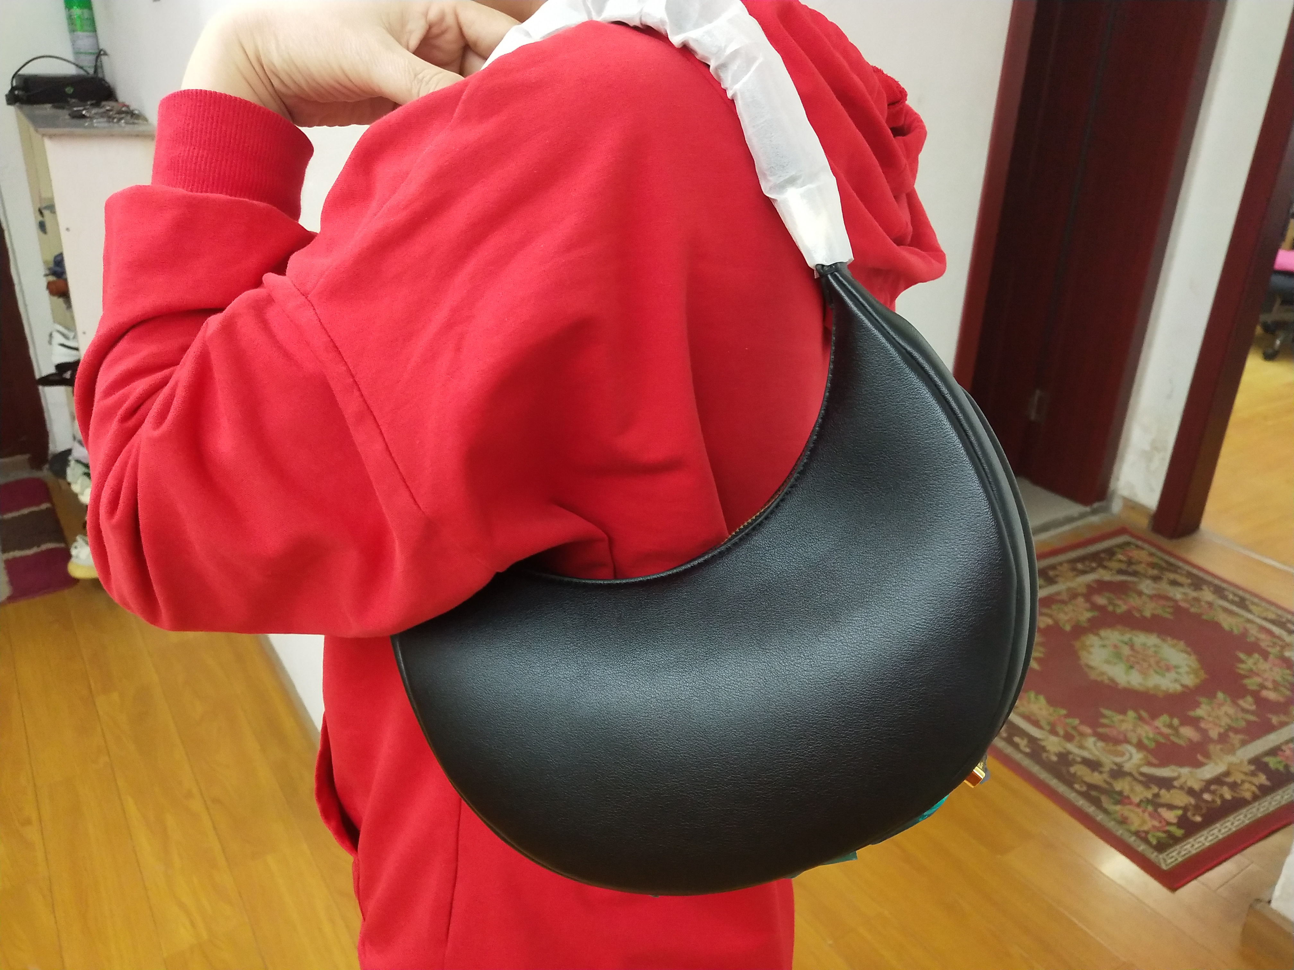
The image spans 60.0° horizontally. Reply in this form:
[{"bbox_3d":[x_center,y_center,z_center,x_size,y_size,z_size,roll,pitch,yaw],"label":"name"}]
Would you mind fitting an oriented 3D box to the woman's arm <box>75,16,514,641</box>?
[{"bbox_3d":[-0.175,-0.083,0.560,0.220,0.295,0.195,2,26,-1],"label":"woman's arm"}]

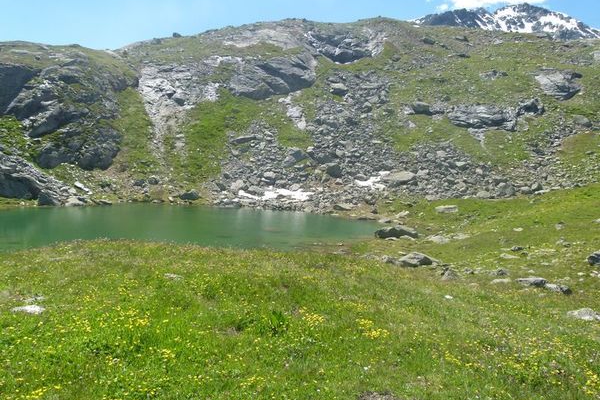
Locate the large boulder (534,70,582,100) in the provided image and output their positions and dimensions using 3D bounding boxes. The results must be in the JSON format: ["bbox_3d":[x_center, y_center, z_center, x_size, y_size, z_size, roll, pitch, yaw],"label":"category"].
[{"bbox_3d":[83.522,-37.318,140.000,15.044,9.402,9.026,0,3,0],"label":"large boulder"}]

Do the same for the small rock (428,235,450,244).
[{"bbox_3d":[9.658,2.735,30.000,1.477,0.537,1.182,0,3,0],"label":"small rock"}]

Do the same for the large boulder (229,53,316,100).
[{"bbox_3d":[-7.616,-34.203,120.000,23.640,12.102,11.820,0,2,0],"label":"large boulder"}]

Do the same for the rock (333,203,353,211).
[{"bbox_3d":[4.904,0.865,50.000,2.239,0.849,1.567,0,2,0],"label":"rock"}]

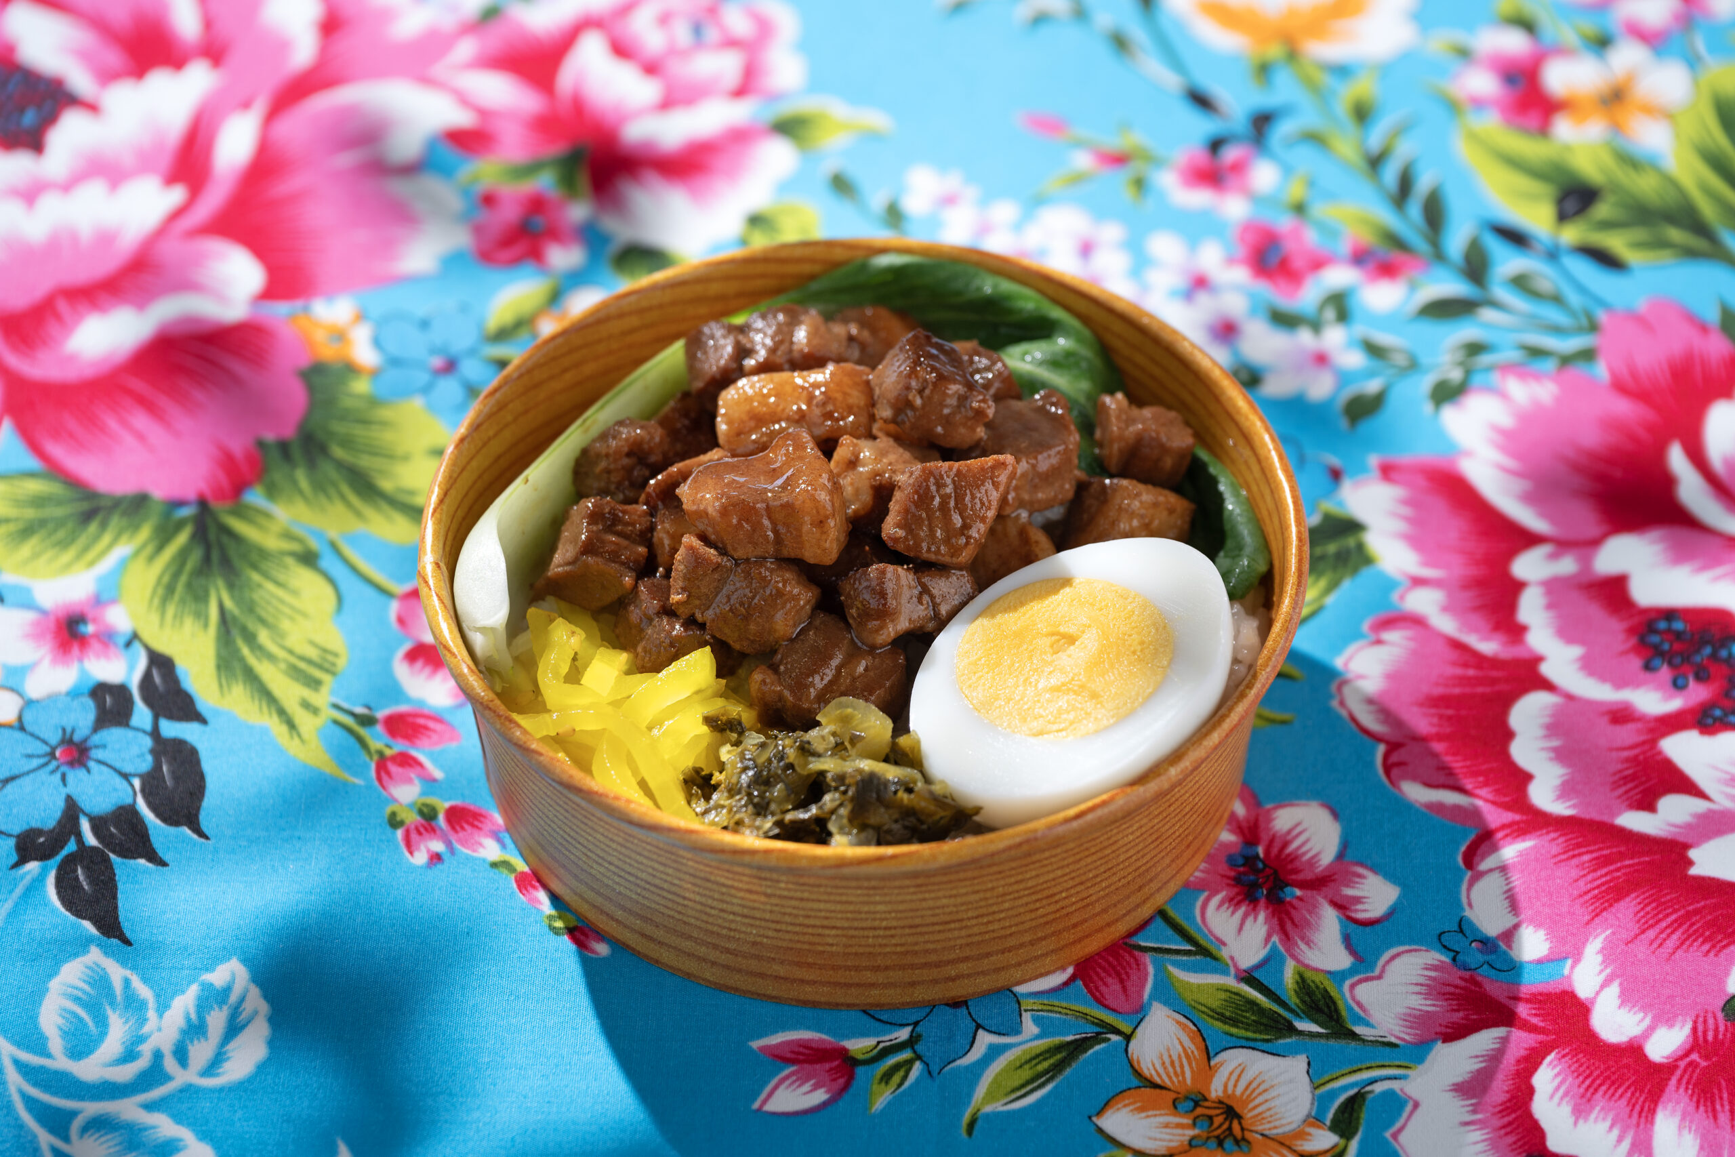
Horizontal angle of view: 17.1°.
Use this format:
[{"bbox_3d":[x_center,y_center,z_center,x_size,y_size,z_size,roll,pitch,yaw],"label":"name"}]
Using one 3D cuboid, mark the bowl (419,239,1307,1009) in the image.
[{"bbox_3d":[-0.001,0.007,0.914,0.138,0.039,0.138,0,45,0],"label":"bowl"}]

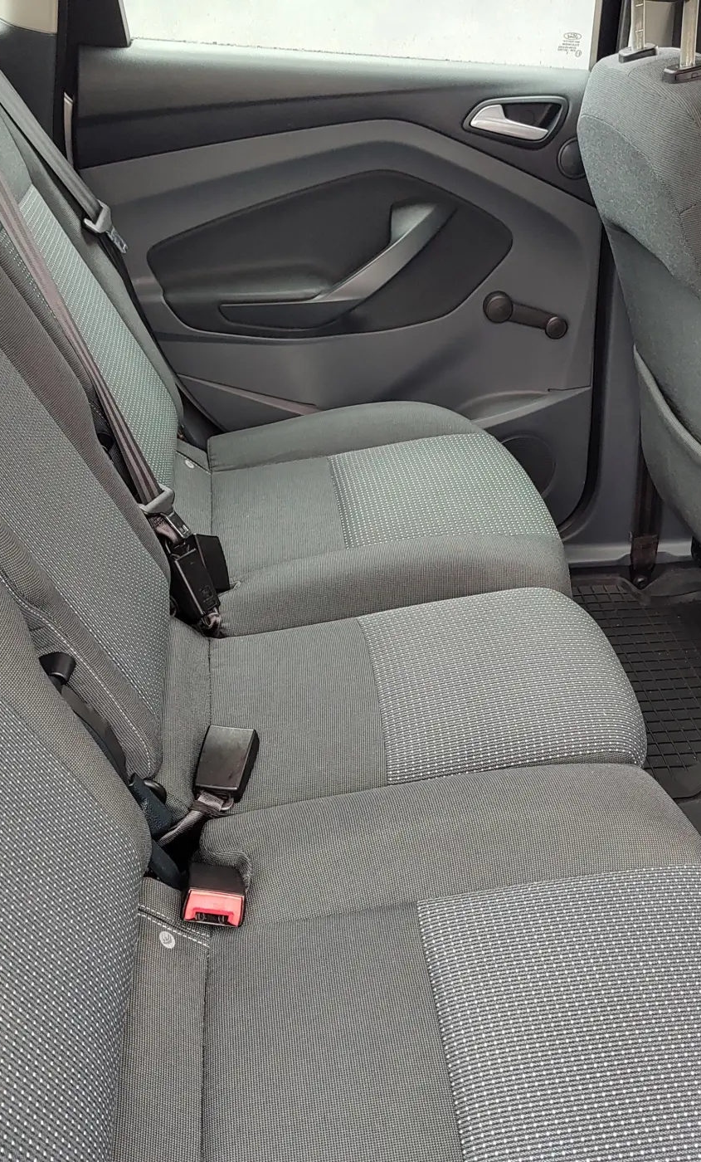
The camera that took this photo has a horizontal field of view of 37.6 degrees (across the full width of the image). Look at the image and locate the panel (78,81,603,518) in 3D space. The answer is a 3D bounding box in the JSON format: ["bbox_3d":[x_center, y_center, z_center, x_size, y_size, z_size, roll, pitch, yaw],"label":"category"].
[{"bbox_3d":[0.018,-0.367,1.564,0.780,0.710,0.120,-3,34,-5],"label":"panel"}]

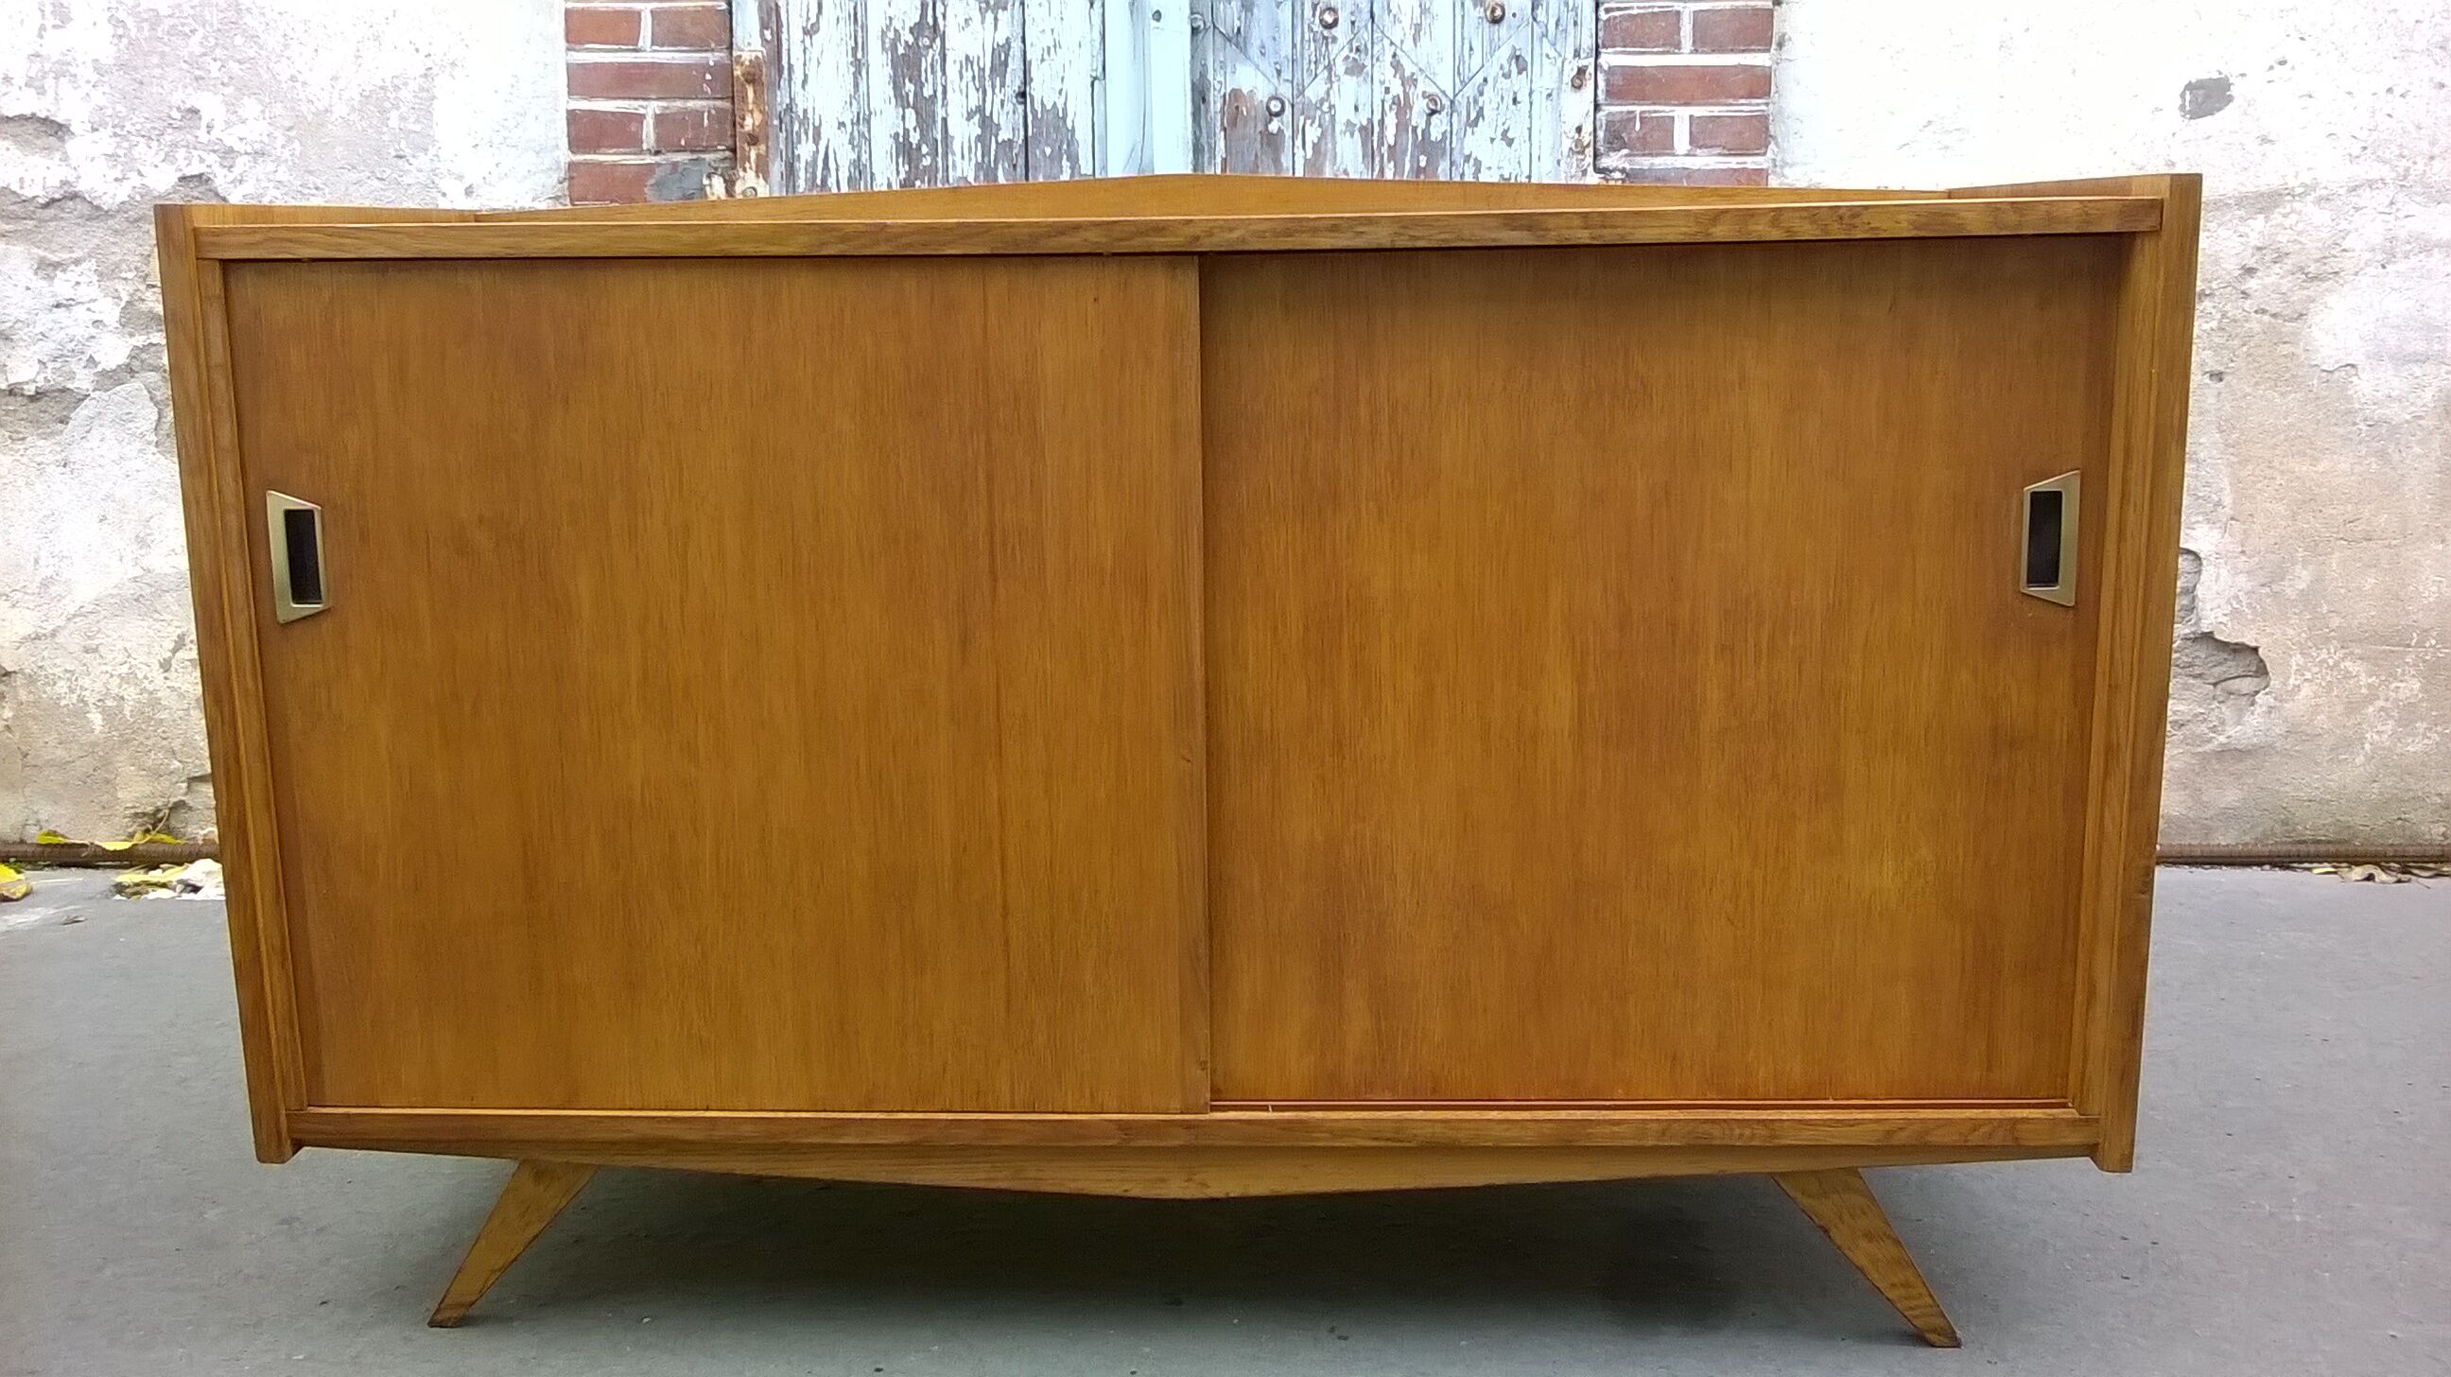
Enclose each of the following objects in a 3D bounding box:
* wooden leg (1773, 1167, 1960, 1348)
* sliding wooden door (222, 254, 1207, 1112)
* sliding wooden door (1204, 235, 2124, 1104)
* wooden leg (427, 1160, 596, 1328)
[{"bbox_3d":[0.476,0.409,1.577,0.052,0.191,0.033,-37,8,9],"label":"wooden leg"},{"bbox_3d":[-0.347,0.007,1.518,0.668,0.619,0.020,0,11,3],"label":"sliding wooden door"},{"bbox_3d":[0.285,0.000,1.510,0.637,0.619,0.020,0,11,3],"label":"sliding wooden door"},{"bbox_3d":[-0.539,0.410,1.621,0.052,0.187,0.033,36,11,-5],"label":"wooden leg"}]

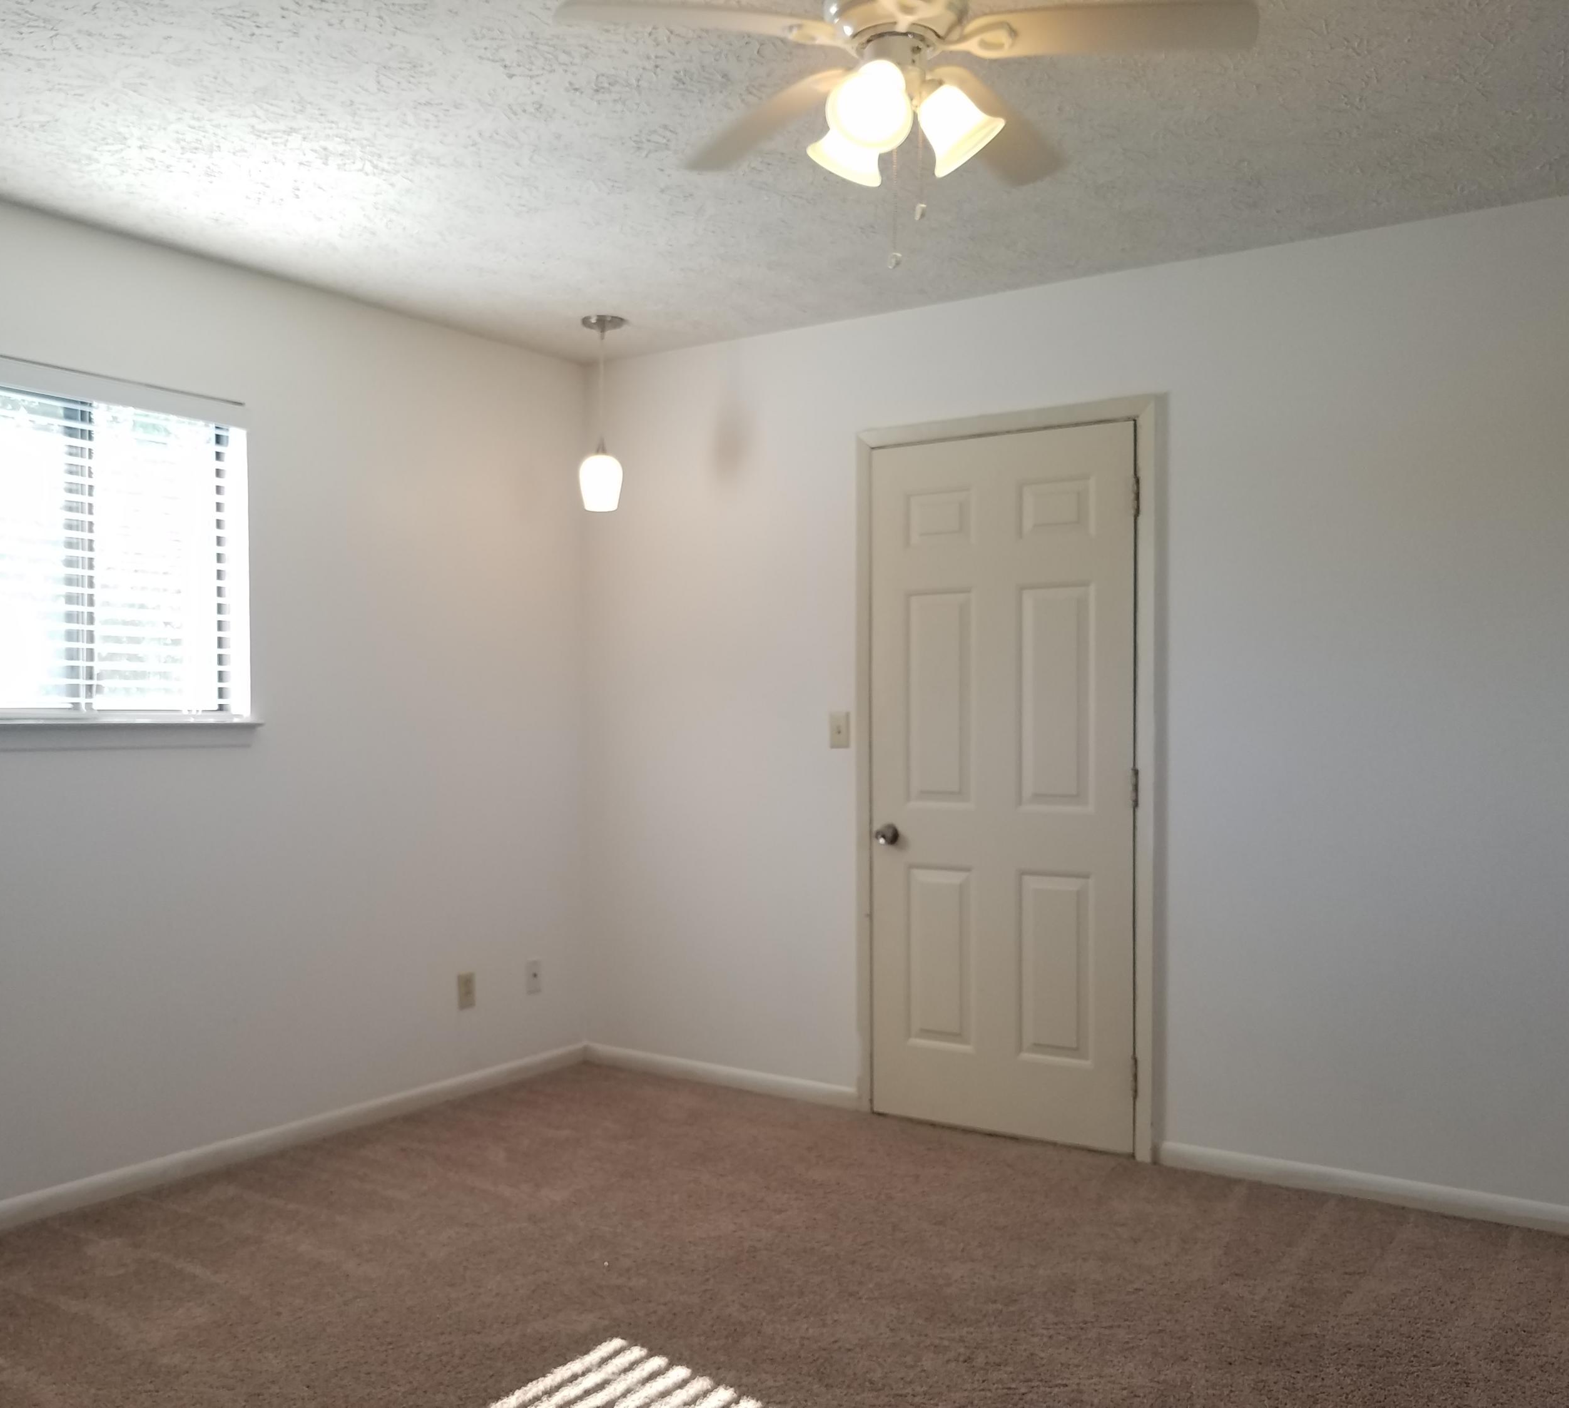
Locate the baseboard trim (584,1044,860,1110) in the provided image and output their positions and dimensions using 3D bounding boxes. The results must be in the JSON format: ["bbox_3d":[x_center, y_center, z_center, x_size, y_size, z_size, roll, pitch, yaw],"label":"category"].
[{"bbox_3d":[-0.246,1.230,4.685,1.130,0.065,0.015,-1,-1,34],"label":"baseboard trim"}]

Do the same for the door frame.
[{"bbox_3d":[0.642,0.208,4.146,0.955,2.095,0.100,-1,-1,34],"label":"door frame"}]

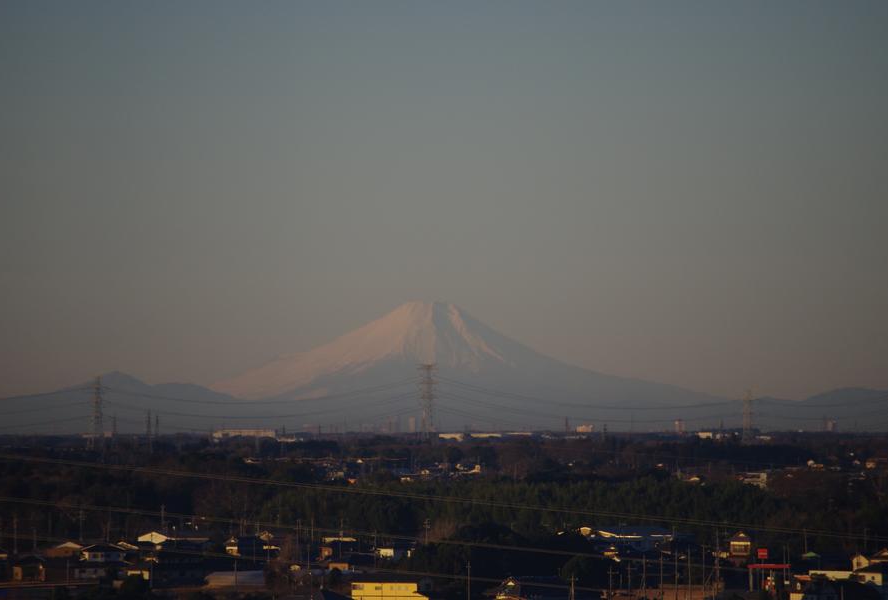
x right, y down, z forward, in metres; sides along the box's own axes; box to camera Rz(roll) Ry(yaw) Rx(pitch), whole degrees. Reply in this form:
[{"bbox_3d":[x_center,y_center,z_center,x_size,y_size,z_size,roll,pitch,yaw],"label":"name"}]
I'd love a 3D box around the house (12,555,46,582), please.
[{"bbox_3d":[-92.651,59.872,1680.000,7.800,6.400,8.000,0,-1,5],"label":"house"}]

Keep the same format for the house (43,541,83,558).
[{"bbox_3d":[-90.907,60.087,1800.000,9.800,5.600,9.000,0,-1,8],"label":"house"}]

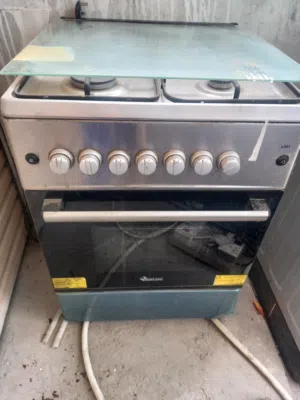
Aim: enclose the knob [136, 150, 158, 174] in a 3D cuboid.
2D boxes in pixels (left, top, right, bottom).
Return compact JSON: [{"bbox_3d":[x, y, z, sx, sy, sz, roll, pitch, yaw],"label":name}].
[{"bbox_3d":[-0.006,-0.075,0.600,0.046,0.046,0.031,0,40,-3],"label":"knob"}]

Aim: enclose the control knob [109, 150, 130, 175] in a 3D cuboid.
[{"bbox_3d":[-0.063,-0.075,0.596,0.046,0.046,0.031,0,40,-3],"label":"control knob"}]

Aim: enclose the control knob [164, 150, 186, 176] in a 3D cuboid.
[{"bbox_3d":[0.053,-0.075,0.603,0.046,0.046,0.031,0,40,-3],"label":"control knob"}]

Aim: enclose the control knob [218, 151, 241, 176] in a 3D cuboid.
[{"bbox_3d":[0.170,-0.075,0.610,0.046,0.046,0.031,0,40,-3],"label":"control knob"}]

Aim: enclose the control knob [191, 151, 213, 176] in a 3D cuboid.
[{"bbox_3d":[0.112,-0.075,0.607,0.046,0.046,0.031,0,40,-3],"label":"control knob"}]

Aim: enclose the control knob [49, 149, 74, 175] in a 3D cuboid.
[{"bbox_3d":[-0.182,-0.076,0.589,0.046,0.046,0.031,0,40,-3],"label":"control knob"}]

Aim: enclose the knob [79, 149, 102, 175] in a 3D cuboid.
[{"bbox_3d":[-0.122,-0.076,0.593,0.046,0.046,0.031,0,40,-3],"label":"knob"}]

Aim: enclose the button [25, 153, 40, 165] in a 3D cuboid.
[{"bbox_3d":[-0.243,-0.082,0.596,0.028,0.028,0.009,0,40,-3],"label":"button"}]

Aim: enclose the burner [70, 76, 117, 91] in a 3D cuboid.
[{"bbox_3d":[-0.126,-0.273,0.650,0.102,0.022,0.102,0,40,-3],"label":"burner"}]

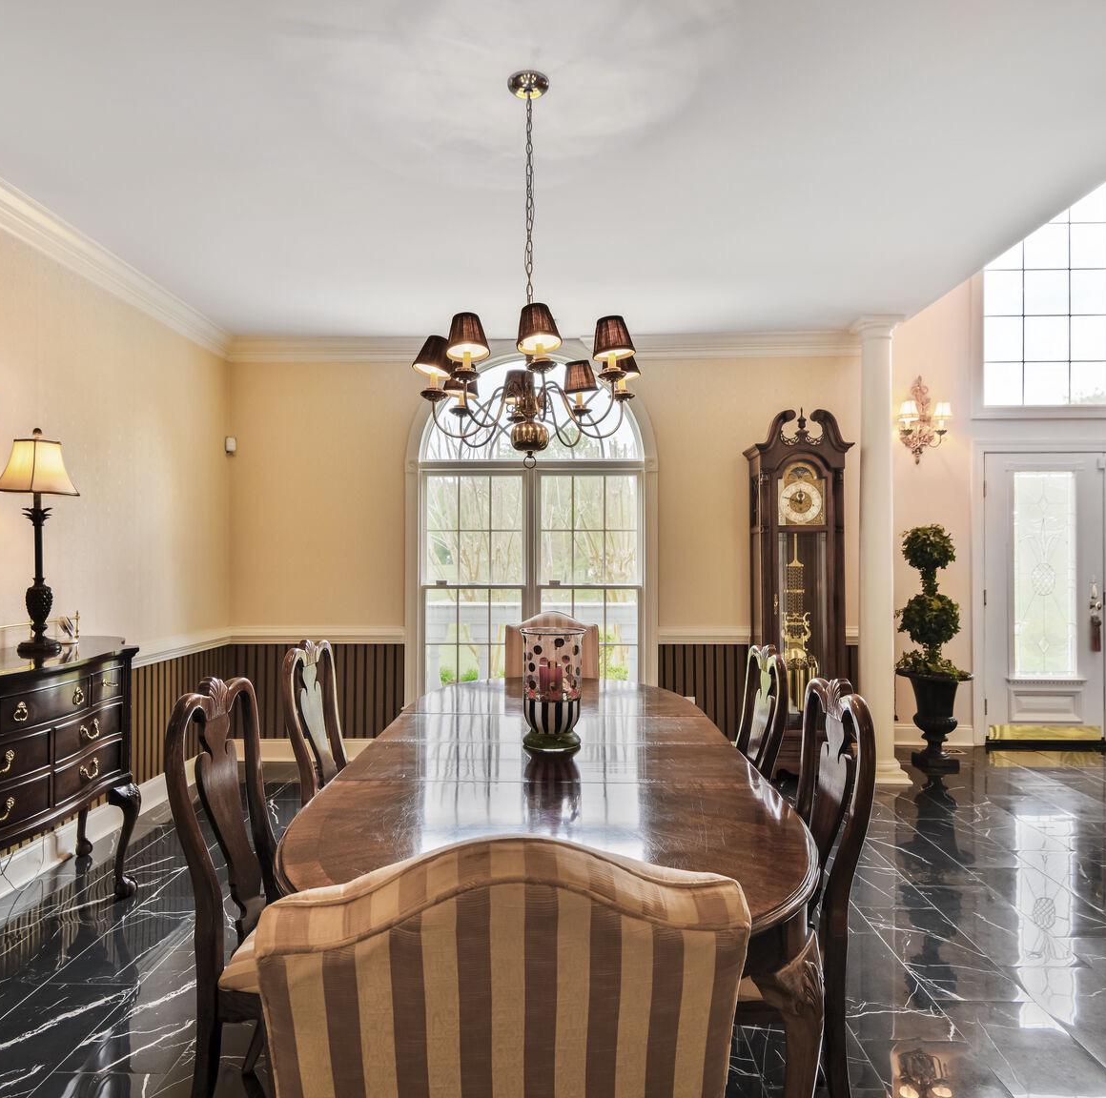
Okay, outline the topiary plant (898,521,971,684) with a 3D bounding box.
[{"bbox_3d":[2.404,0.331,4.652,0.450,0.953,0.450,0,-1,1],"label":"topiary plant"}]

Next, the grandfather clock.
[{"bbox_3d":[1.524,0.268,4.567,0.600,2.230,0.350,0,-1,1],"label":"grandfather clock"}]

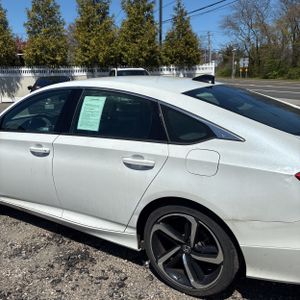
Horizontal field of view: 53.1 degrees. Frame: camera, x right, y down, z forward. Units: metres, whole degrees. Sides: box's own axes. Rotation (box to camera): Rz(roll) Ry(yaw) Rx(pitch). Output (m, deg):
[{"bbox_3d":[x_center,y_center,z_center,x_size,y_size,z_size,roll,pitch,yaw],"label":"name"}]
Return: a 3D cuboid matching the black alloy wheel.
[{"bbox_3d":[0.271,0.631,2.003,0.670,0.670,0.235,8,16,29],"label":"black alloy wheel"}]

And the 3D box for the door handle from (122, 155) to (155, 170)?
[{"bbox_3d":[-0.072,0.085,1.970,0.230,0.070,0.050,8,16,29],"label":"door handle"}]

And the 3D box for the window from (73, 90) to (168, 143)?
[{"bbox_3d":[-0.204,-0.246,2.143,0.800,0.360,0.060,8,-9,29],"label":"window"}]

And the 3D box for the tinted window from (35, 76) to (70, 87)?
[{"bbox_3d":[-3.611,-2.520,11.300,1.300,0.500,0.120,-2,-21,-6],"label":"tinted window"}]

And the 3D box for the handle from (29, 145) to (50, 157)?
[{"bbox_3d":[-0.875,0.012,2.423,0.230,0.070,0.050,8,16,29],"label":"handle"}]

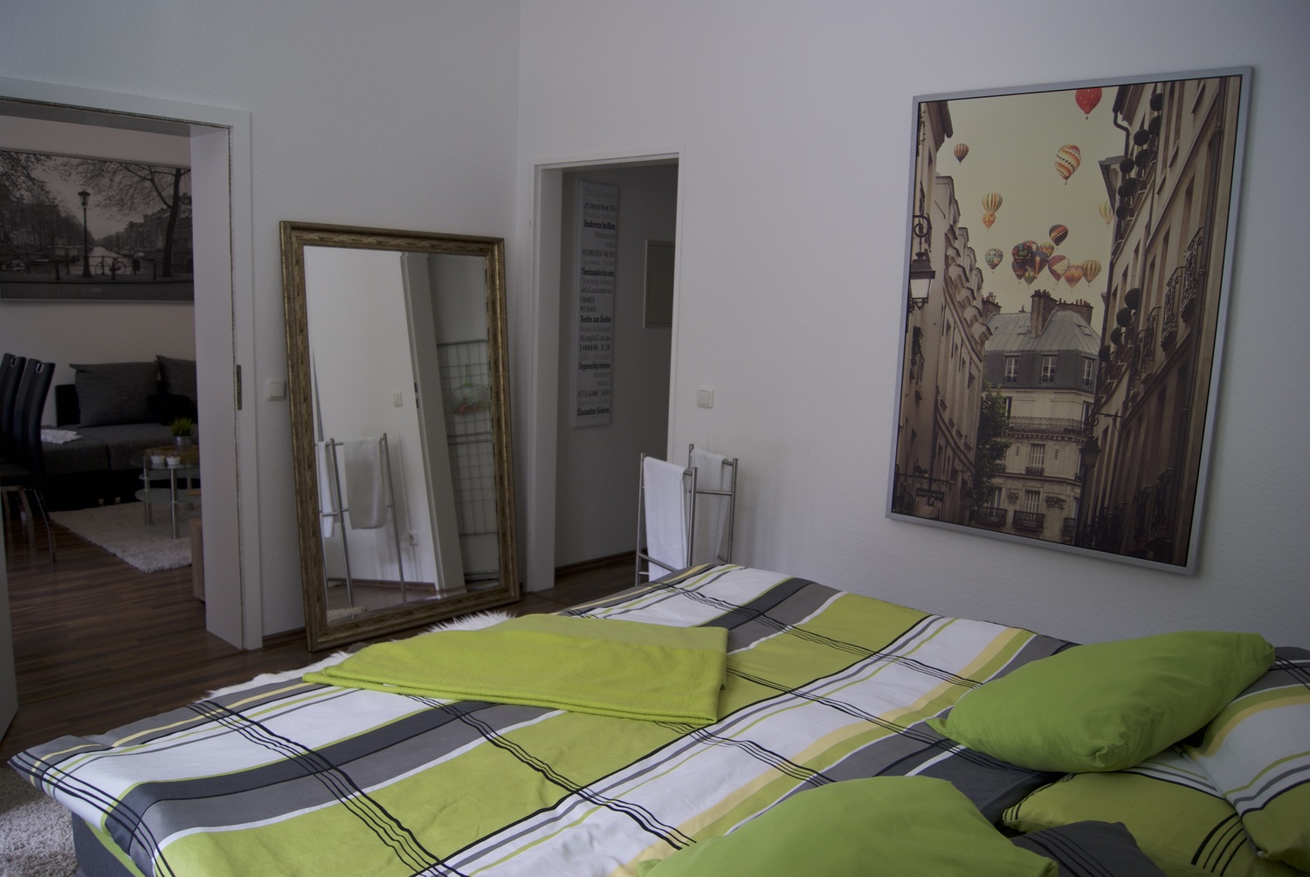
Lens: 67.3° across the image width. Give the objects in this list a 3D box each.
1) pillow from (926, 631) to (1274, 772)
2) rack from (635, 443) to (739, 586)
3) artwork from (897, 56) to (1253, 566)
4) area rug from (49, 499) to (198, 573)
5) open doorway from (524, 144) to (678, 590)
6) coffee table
[{"bbox_3d":[0.932,0.516,2.075,0.580,0.170,0.410,-13,1,-31],"label":"pillow"},{"bbox_3d":[0.111,0.488,3.563,0.315,0.870,0.440,-3,9,-30],"label":"rack"},{"bbox_3d":[1.228,-0.366,3.083,0.985,1.410,0.030,8,10,38],"label":"artwork"},{"bbox_3d":[-2.447,0.469,6.017,1.650,0.030,1.800,10,11,44],"label":"area rug"},{"bbox_3d":[-0.211,-0.206,4.378,0.835,1.990,0.160,8,10,38],"label":"open doorway"},{"bbox_3d":[-2.763,0.278,5.758,0.580,0.420,1.000,-1,9,-19],"label":"coffee table"}]

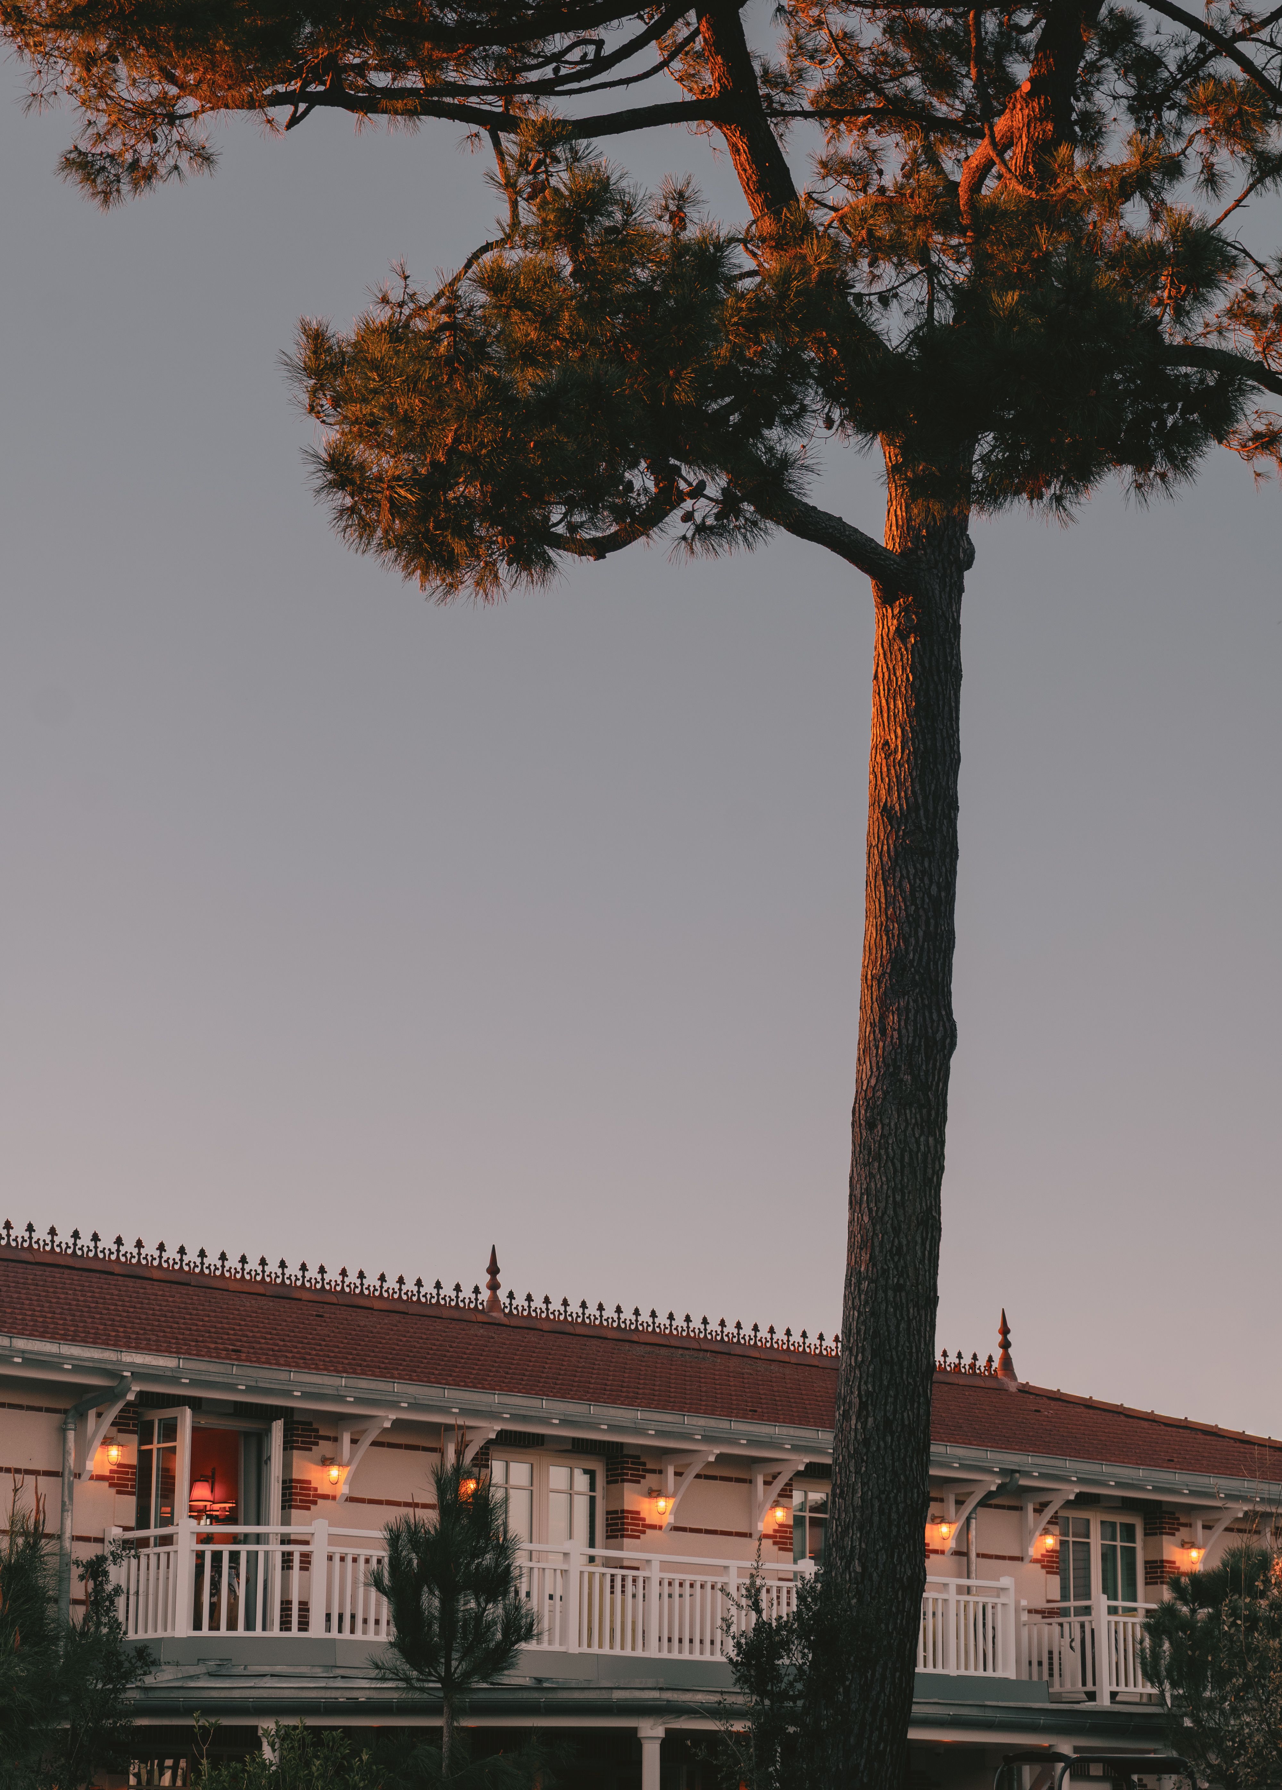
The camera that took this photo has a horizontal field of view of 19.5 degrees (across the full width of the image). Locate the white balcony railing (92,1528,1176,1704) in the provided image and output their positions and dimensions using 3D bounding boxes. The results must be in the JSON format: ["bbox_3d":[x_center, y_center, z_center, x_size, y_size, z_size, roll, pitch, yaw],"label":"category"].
[{"bbox_3d":[0.851,7.632,39.403,14.234,1.119,2.490,13,-19,-40],"label":"white balcony railing"}]

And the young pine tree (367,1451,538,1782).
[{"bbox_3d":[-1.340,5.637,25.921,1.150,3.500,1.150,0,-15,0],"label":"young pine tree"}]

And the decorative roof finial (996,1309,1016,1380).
[{"bbox_3d":[4.916,6.067,50.327,0.273,1.011,0.273,0,-15,0],"label":"decorative roof finial"}]

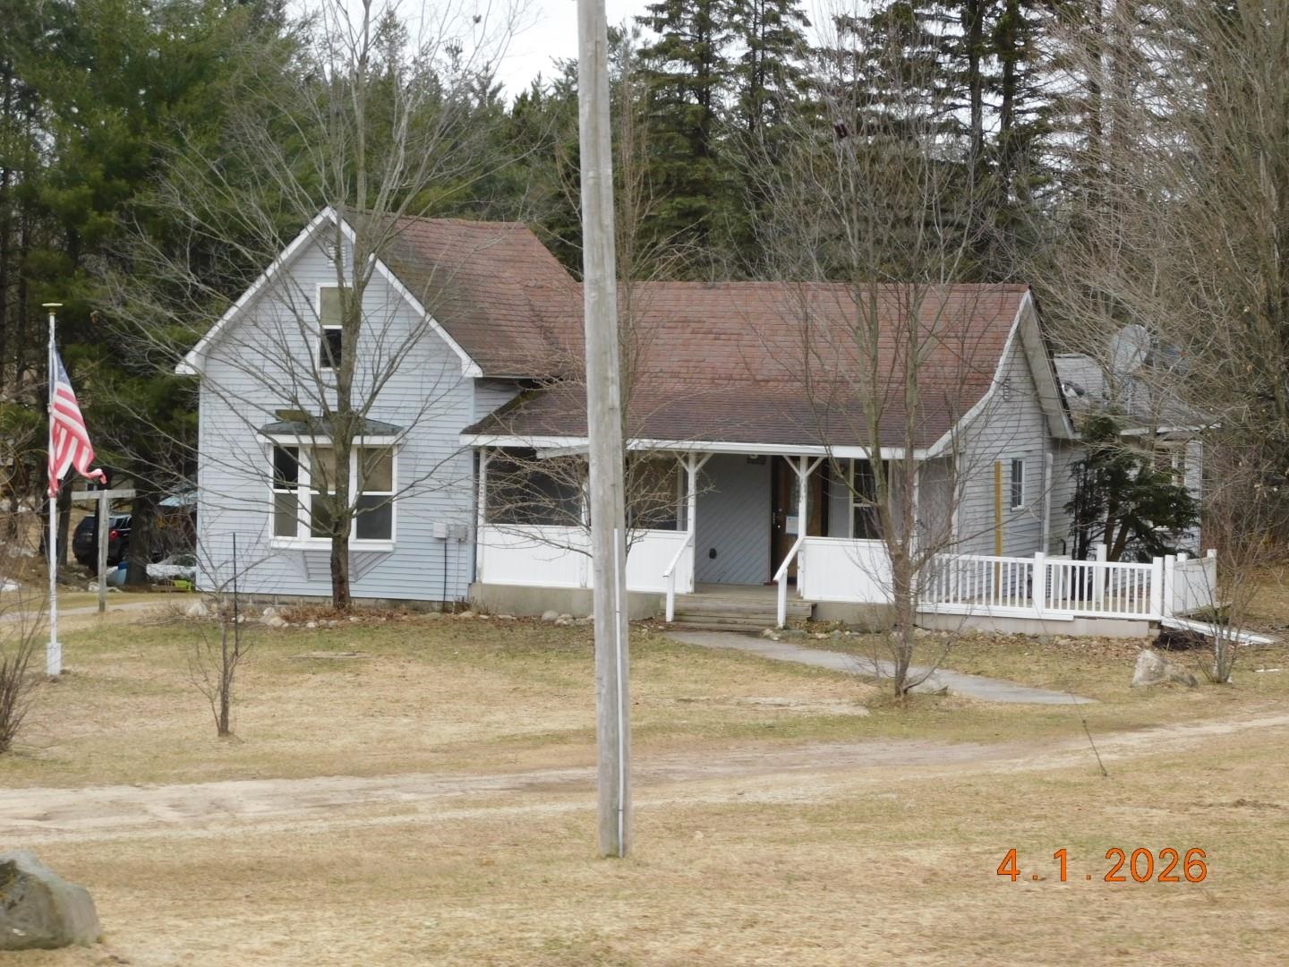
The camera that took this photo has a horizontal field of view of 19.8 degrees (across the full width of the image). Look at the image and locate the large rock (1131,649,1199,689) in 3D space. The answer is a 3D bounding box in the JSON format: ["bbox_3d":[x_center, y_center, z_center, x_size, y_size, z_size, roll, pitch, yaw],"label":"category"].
[{"bbox_3d":[6.783,2.414,48.025,0.840,0.470,0.600,1,2,0],"label":"large rock"}]

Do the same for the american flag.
[{"bbox_3d":[-7.178,-0.752,46.674,0.720,1.780,0.250,1,2,0],"label":"american flag"}]

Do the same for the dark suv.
[{"bbox_3d":[-14.486,1.669,107.198,1.850,1.720,4.600,3,3,36],"label":"dark suv"}]

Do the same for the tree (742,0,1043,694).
[{"bbox_3d":[3.166,-1.675,46.274,3.550,8.500,3.400,1,2,0],"label":"tree"}]

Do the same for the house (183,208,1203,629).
[{"bbox_3d":[1.387,-1.247,63.538,13.590,6.380,14.200,2,2,22],"label":"house"}]

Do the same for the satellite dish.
[{"bbox_3d":[8.484,-2.317,64.500,0.400,1.000,0.800,3,3,41],"label":"satellite dish"}]

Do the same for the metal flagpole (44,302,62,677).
[{"bbox_3d":[-7.442,0.060,46.579,0.220,4.720,0.220,1,2,0],"label":"metal flagpole"}]

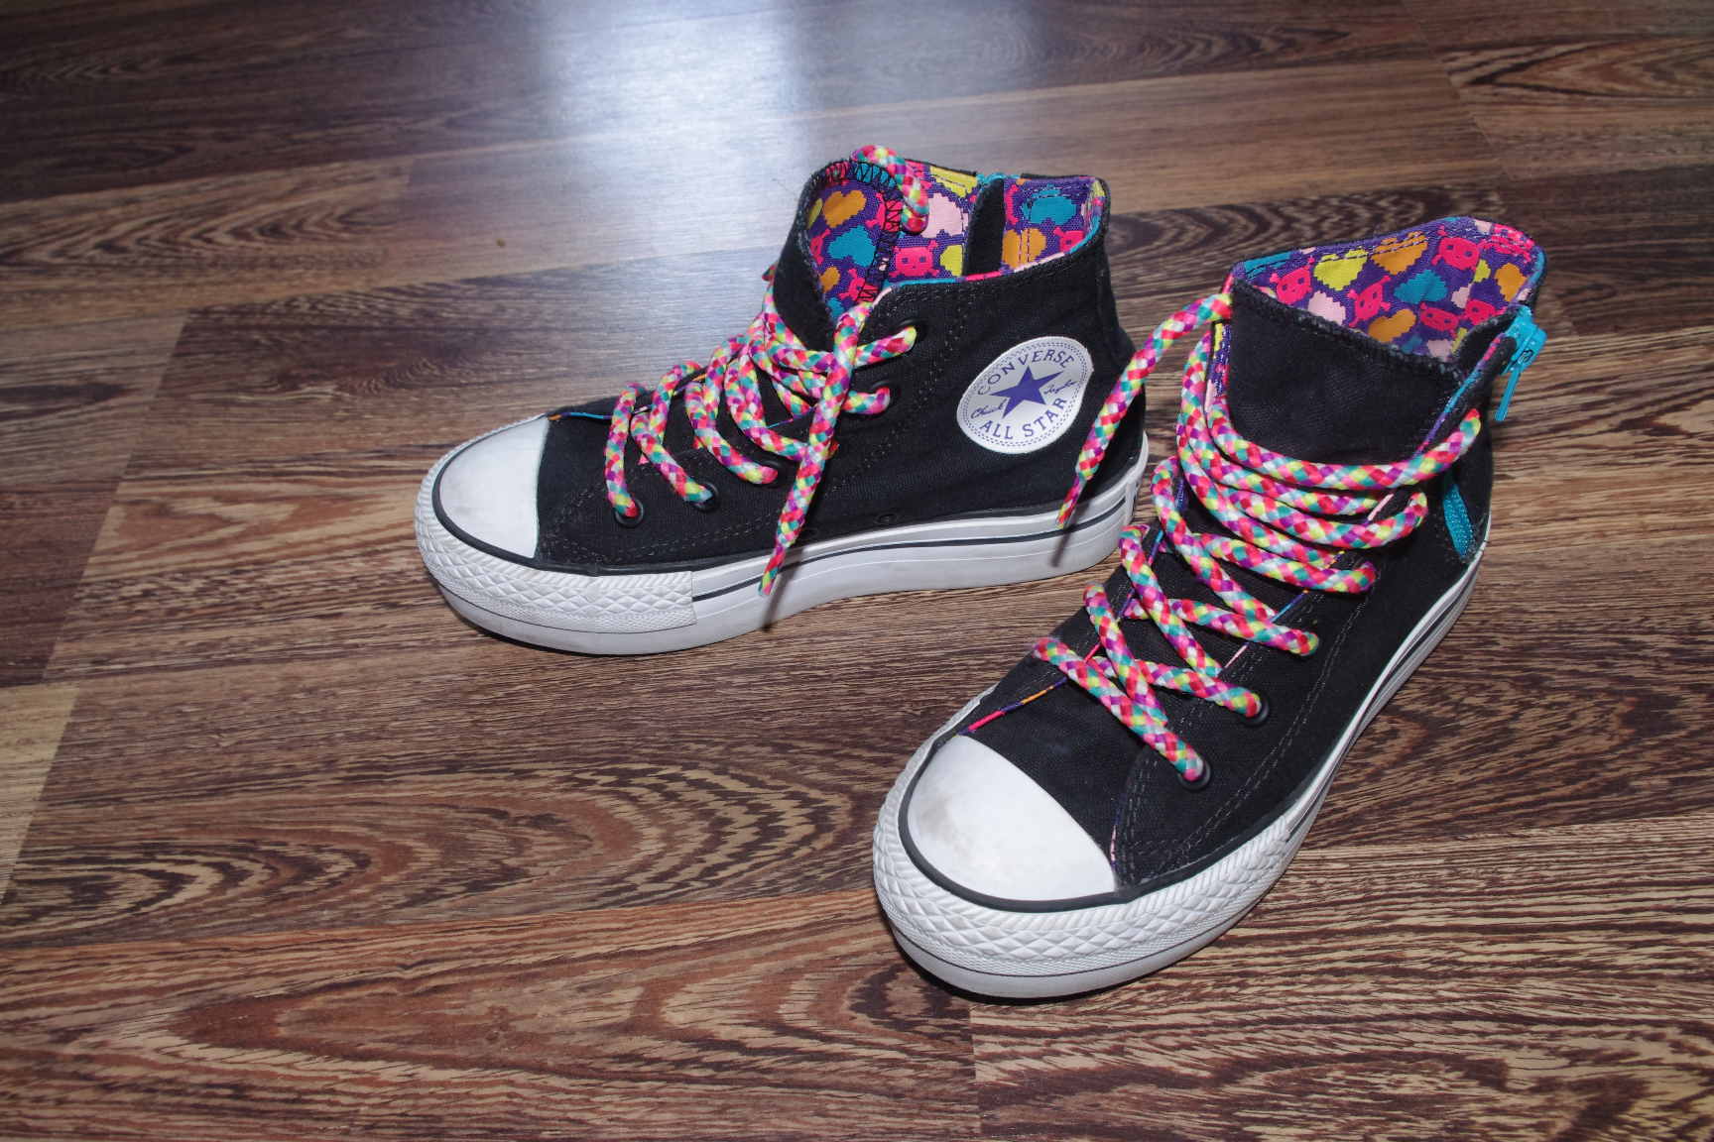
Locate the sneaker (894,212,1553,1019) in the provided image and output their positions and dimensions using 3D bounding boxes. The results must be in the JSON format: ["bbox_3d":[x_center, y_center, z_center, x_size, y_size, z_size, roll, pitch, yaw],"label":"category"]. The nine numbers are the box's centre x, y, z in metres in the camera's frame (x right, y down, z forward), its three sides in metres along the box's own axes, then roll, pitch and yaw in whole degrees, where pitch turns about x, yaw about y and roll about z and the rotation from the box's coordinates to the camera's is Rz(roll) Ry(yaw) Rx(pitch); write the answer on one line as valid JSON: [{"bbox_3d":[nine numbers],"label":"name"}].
[{"bbox_3d":[0.099,0.001,0.373,0.241,0.147,0.089,-37,56,-23],"label":"sneaker"}]

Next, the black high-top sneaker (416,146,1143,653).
[{"bbox_3d":[-0.030,-0.056,0.434,0.241,0.147,0.089,-6,50,1],"label":"black high-top sneaker"}]

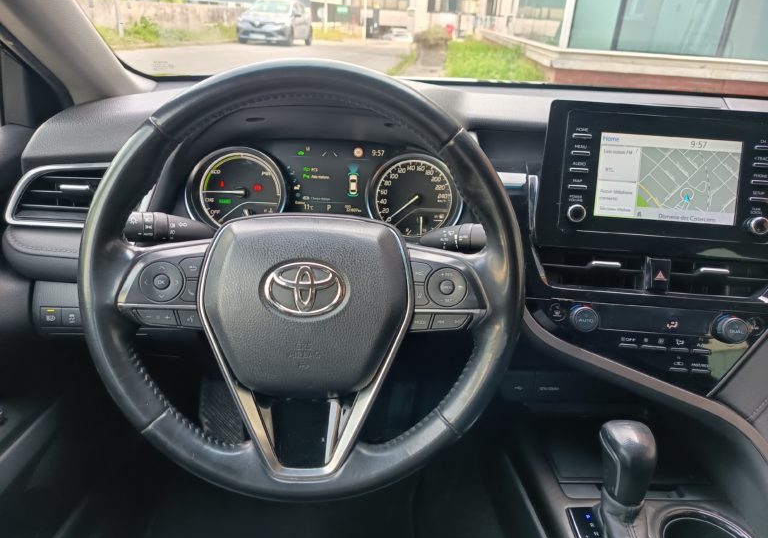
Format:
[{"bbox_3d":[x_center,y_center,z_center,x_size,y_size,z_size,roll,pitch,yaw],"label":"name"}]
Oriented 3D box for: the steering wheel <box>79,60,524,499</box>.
[{"bbox_3d":[-0.071,0.009,0.476,0.376,0.376,0.080,2,1,0],"label":"steering wheel"}]

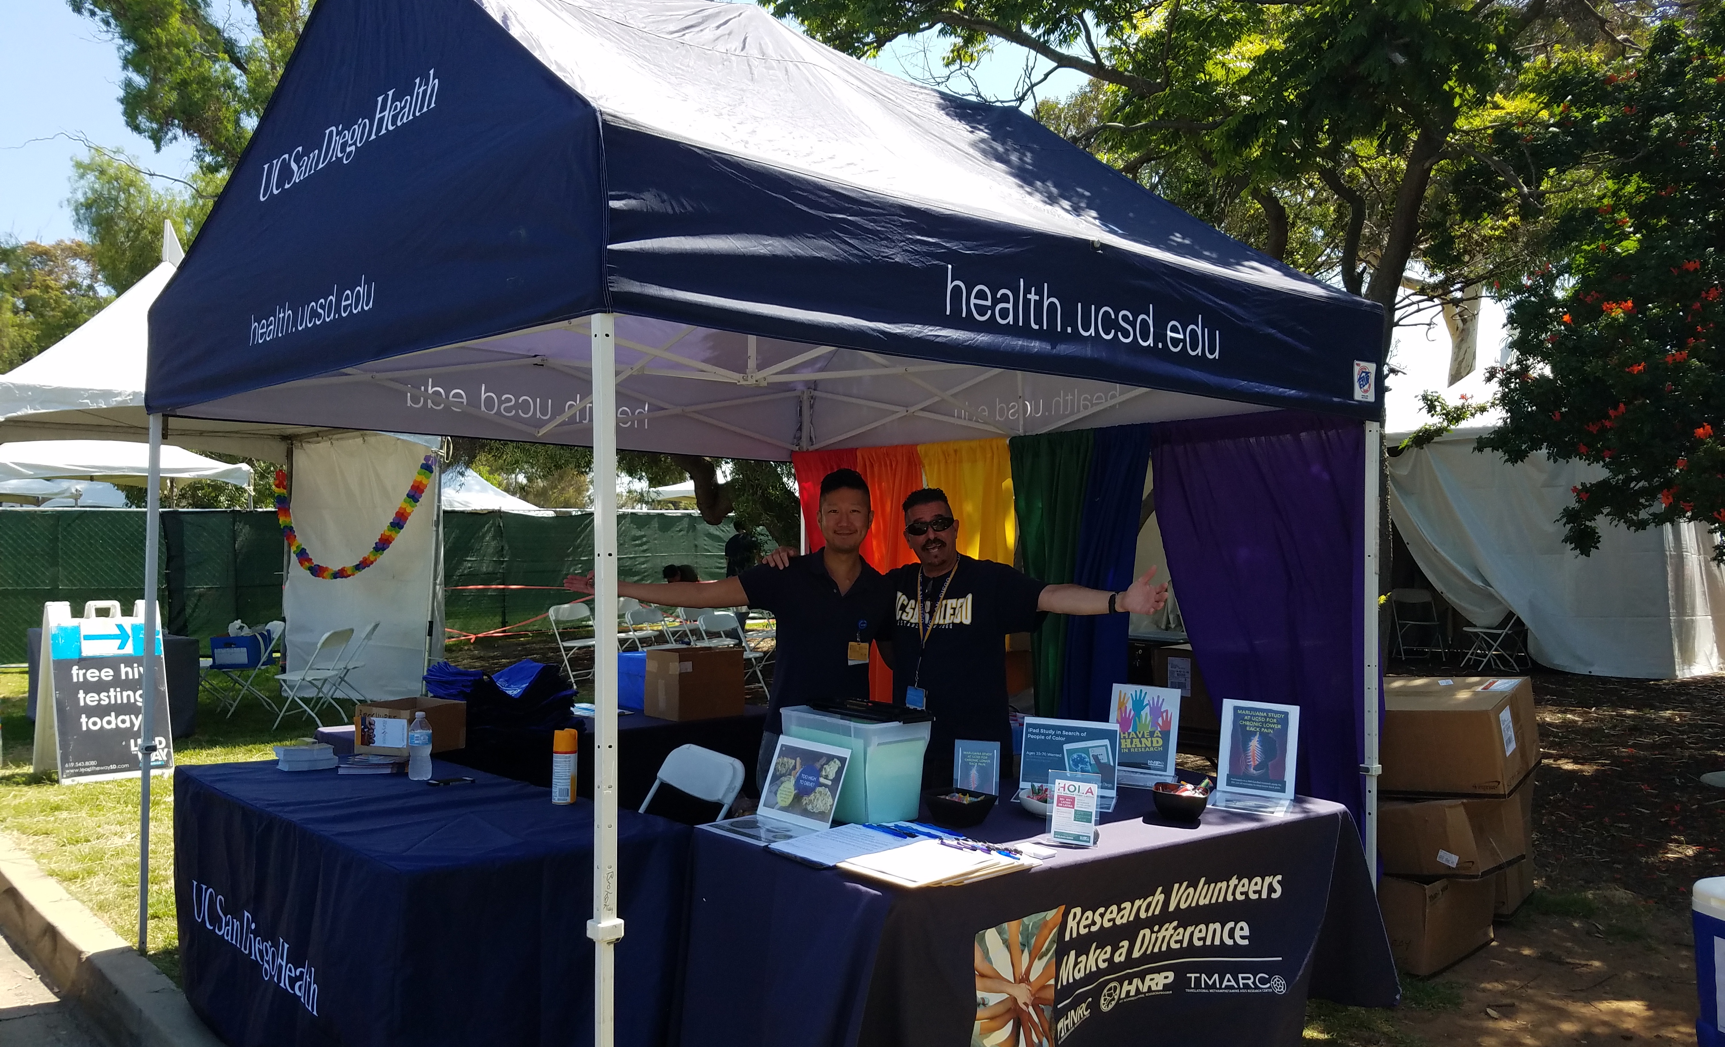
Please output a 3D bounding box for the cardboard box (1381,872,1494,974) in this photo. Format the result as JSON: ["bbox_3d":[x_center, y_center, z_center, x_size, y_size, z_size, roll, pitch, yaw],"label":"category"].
[{"bbox_3d":[1.963,1.390,4.728,0.600,0.310,0.450,1,-1,-44],"label":"cardboard box"}]

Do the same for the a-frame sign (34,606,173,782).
[{"bbox_3d":[-4.744,1.018,8.144,0.620,1.080,0.660,1,-1,-39],"label":"a-frame sign"}]

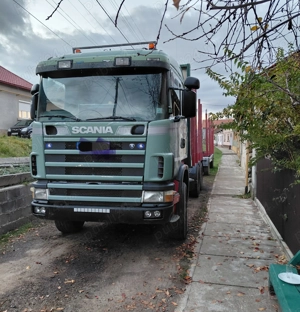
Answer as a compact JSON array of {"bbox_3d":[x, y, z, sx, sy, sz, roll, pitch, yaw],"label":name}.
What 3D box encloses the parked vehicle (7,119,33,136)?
[{"bbox_3d":[-11.500,-2.650,28.100,1.790,1.630,4.300,1,2,18],"label":"parked vehicle"}]

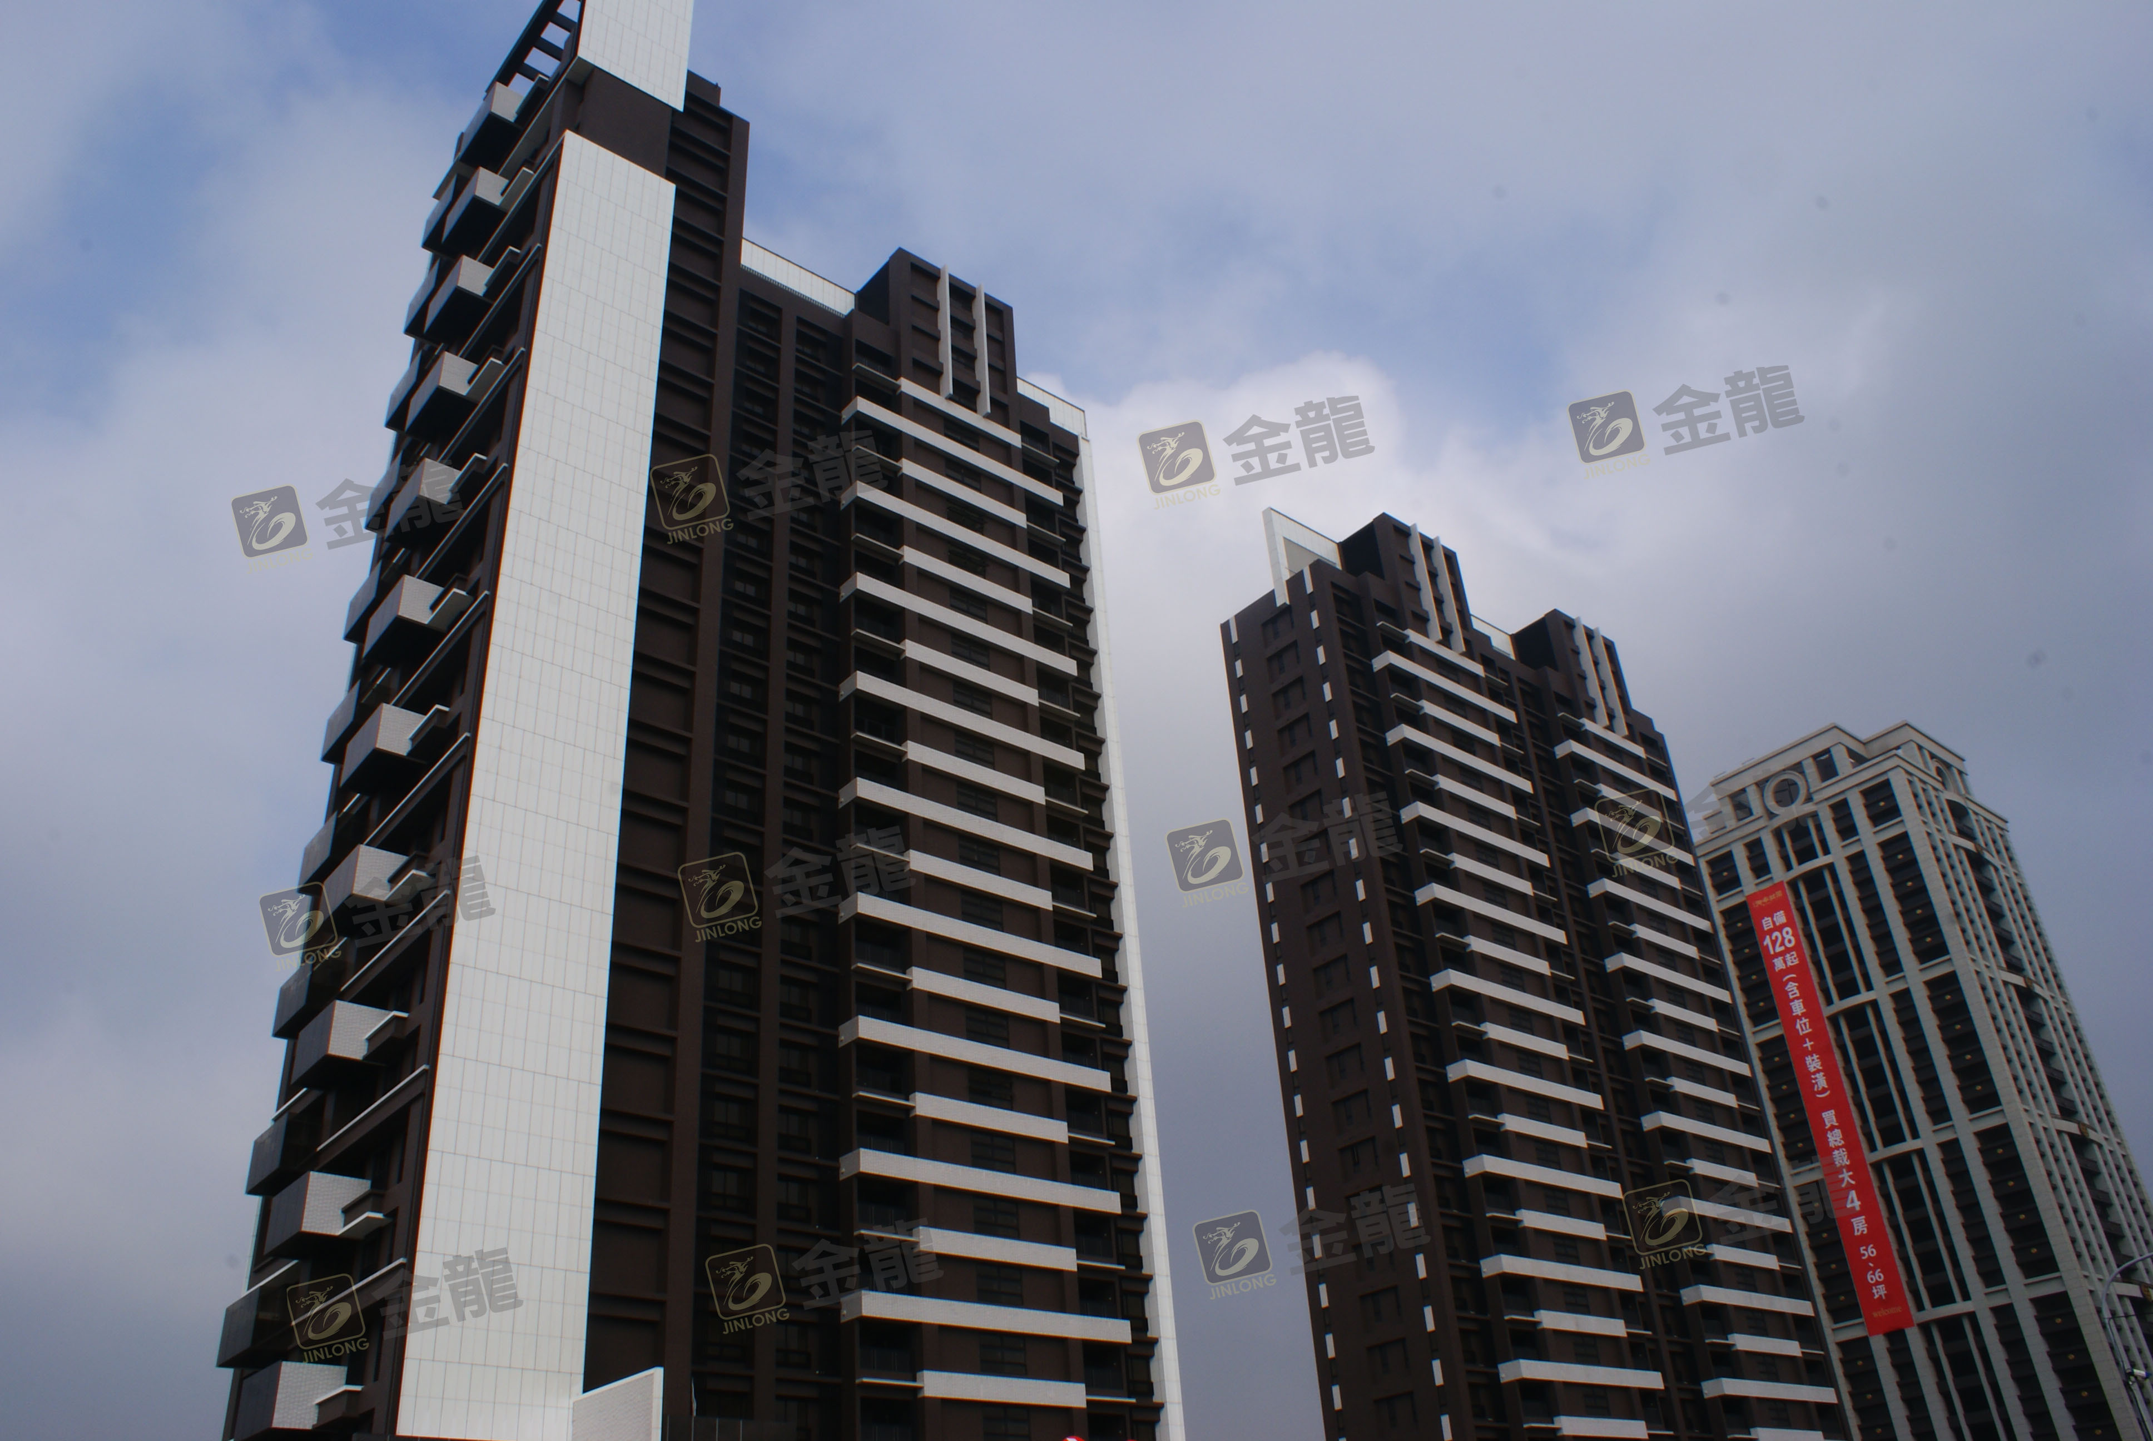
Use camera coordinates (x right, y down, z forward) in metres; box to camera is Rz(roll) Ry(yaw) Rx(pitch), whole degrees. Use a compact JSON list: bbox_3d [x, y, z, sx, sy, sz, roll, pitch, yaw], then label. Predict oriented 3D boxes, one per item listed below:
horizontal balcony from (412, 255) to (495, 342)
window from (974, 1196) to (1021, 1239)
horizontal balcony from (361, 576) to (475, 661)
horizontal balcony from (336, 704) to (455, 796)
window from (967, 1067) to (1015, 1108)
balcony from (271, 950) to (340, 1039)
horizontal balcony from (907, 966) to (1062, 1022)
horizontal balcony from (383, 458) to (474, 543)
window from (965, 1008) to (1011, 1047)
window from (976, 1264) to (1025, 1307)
[{"bbox_3d":[-29.928,-20.308,78.904,1.900,2.080,3.950,21,-40,-36],"label":"horizontal balcony"},{"bbox_3d":[-3.754,23.432,75.775,2.616,1.800,0.200,21,-40,-36],"label":"window"},{"bbox_3d":[-29.672,-4.216,71.959,2.304,2.176,4.032,20,-38,-36],"label":"horizontal balcony"},{"bbox_3d":[-27.971,1.431,65.661,2.200,2.080,3.950,21,-40,-36],"label":"horizontal balcony"},{"bbox_3d":[-4.306,18.626,81.482,2.752,1.760,0.192,20,-38,-36],"label":"window"},{"bbox_3d":[-31.118,11.593,66.362,2.132,2.082,4.153,21,-39,-37],"label":"balcony"},{"bbox_3d":[-4.500,13.927,80.943,9.284,1.109,0.650,21,-40,-36],"label":"horizontal balcony"},{"bbox_3d":[-30.072,-9.841,75.065,2.227,2.144,4.148,21,-39,-37],"label":"horizontal balcony"},{"bbox_3d":[-4.548,15.905,83.022,2.752,1.760,0.192,20,-38,-36],"label":"window"},{"bbox_3d":[-3.504,26.004,74.243,2.622,1.800,0.200,21,-40,-36],"label":"window"}]

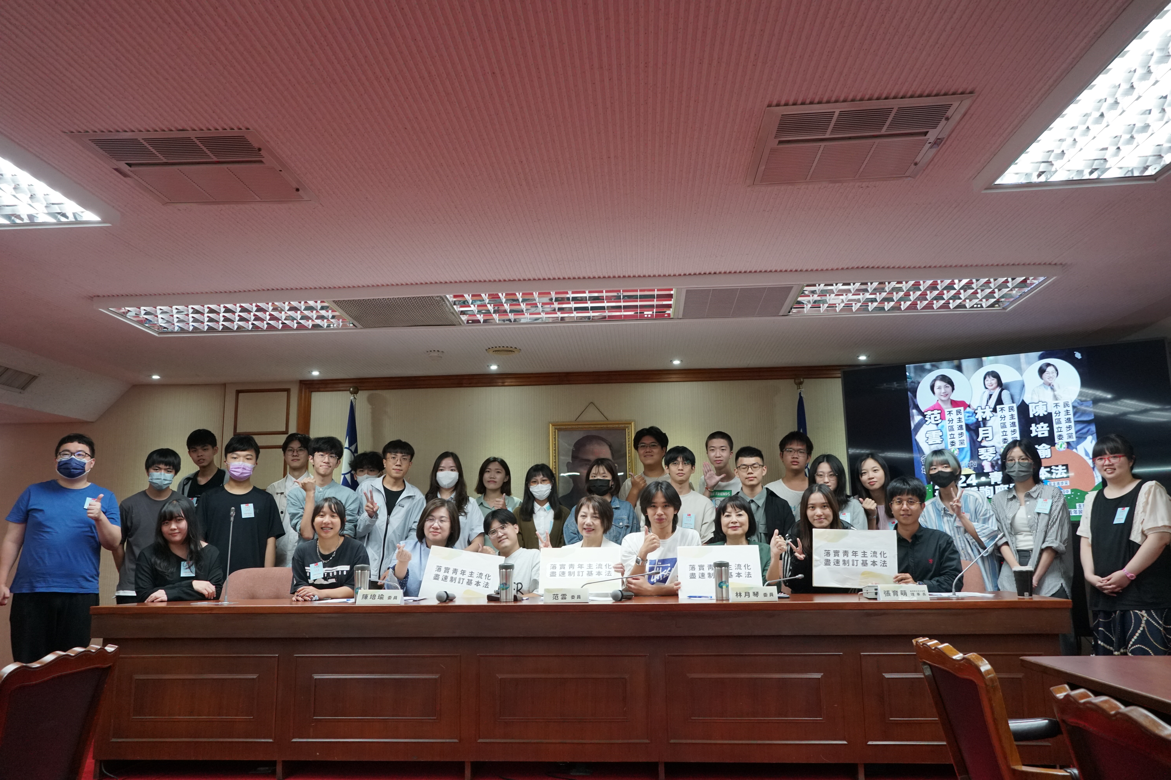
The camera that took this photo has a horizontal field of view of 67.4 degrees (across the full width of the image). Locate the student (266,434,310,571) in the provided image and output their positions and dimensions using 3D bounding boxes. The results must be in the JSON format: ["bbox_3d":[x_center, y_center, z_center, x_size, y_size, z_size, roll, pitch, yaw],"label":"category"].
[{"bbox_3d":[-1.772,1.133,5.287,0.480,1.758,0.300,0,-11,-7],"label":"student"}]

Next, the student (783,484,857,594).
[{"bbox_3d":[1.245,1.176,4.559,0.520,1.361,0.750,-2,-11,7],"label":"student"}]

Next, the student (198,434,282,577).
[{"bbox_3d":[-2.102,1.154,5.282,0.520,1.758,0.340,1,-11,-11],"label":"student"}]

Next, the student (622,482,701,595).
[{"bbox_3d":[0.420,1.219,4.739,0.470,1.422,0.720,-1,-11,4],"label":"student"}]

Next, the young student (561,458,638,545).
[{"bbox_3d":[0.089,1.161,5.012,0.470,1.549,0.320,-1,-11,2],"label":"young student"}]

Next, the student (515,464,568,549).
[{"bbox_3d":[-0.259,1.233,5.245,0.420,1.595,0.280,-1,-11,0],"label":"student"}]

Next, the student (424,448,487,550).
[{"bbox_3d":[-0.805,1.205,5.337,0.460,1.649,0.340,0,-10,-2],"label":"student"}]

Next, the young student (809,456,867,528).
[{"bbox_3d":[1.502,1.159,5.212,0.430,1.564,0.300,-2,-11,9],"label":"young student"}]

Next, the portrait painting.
[{"bbox_3d":[0.052,0.610,6.315,0.600,0.750,0.050,-1,-8,4],"label":"portrait painting"}]

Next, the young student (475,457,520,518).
[{"bbox_3d":[-0.554,1.246,5.469,0.430,1.660,0.280,0,-11,-3],"label":"young student"}]

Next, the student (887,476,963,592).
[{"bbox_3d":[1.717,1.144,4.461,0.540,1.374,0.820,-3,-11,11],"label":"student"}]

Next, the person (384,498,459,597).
[{"bbox_3d":[-0.846,1.209,4.617,0.520,1.286,0.680,0,-11,-3],"label":"person"}]

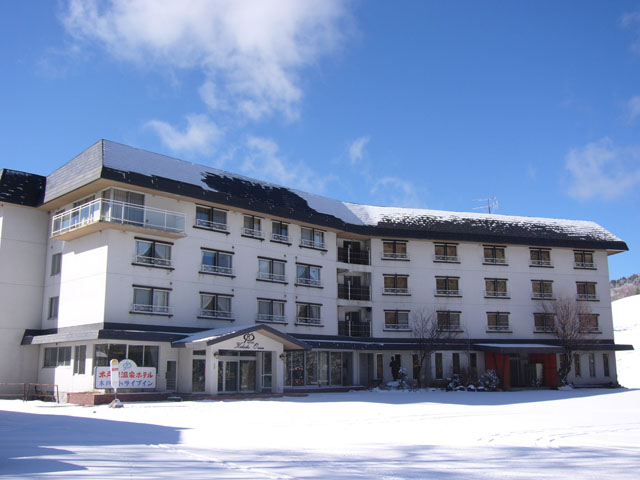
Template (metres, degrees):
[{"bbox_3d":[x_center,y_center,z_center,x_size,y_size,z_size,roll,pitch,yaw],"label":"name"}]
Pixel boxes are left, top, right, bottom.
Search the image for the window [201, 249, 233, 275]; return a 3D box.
[{"bbox_3d":[-7.159,1.539,45.150,2.690,1.493,0.150,11,-16,-44],"label":"window"}]

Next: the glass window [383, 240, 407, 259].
[{"bbox_3d":[5.976,0.812,51.381,2.050,1.383,0.200,3,-12,-15],"label":"glass window"}]

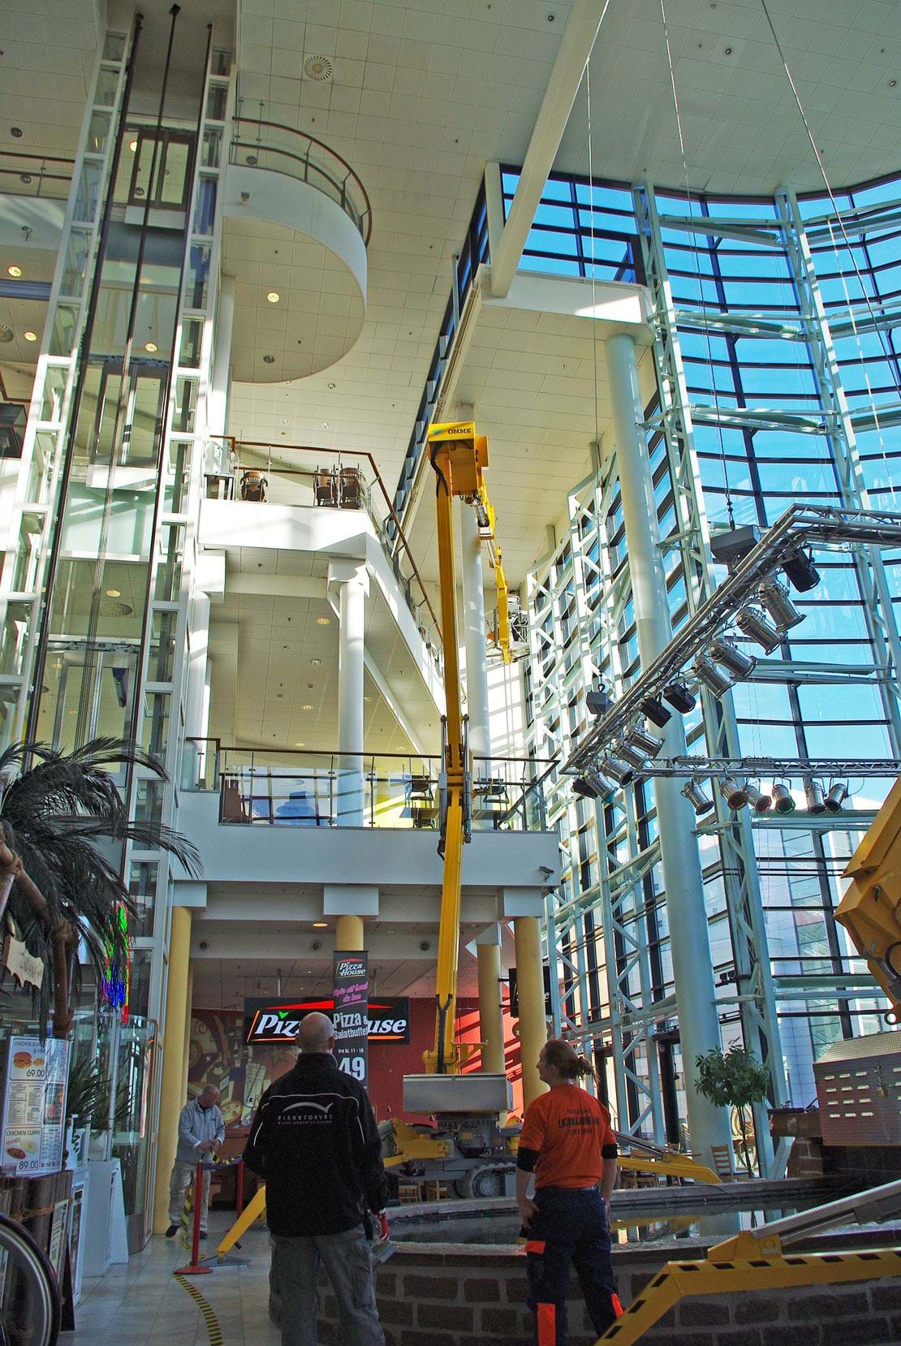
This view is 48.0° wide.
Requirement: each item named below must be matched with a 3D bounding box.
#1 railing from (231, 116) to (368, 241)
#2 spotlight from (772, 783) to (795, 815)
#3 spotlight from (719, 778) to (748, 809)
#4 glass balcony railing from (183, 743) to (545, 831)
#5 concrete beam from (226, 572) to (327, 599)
[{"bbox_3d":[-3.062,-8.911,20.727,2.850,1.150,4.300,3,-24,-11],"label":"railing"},{"bbox_3d":[5.036,1.894,15.300,0.260,0.420,0.270,-5,-67,8],"label":"spotlight"},{"bbox_3d":[4.258,1.802,15.190,0.260,0.420,0.270,2,-67,-10],"label":"spotlight"},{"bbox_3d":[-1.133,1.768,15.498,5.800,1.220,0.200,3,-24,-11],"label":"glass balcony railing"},{"bbox_3d":[-3.051,-1.453,17.585,1.850,0.420,0.300,3,-24,-11],"label":"concrete beam"}]

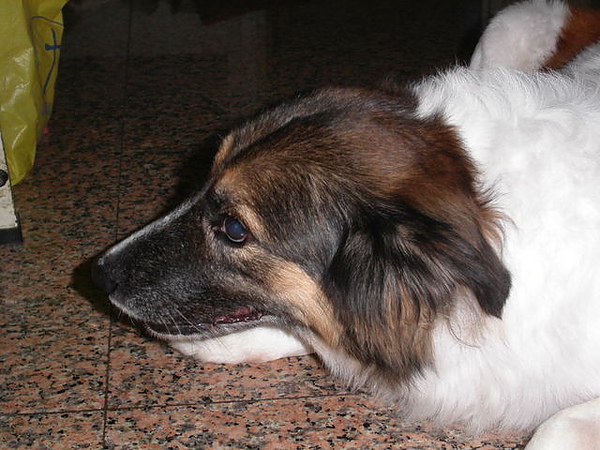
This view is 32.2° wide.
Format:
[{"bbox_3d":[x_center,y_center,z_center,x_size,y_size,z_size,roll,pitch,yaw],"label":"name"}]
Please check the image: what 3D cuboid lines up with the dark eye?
[{"bbox_3d":[-0.052,0.004,0.845,0.019,0.019,0.012,10,11,25],"label":"dark eye"}]

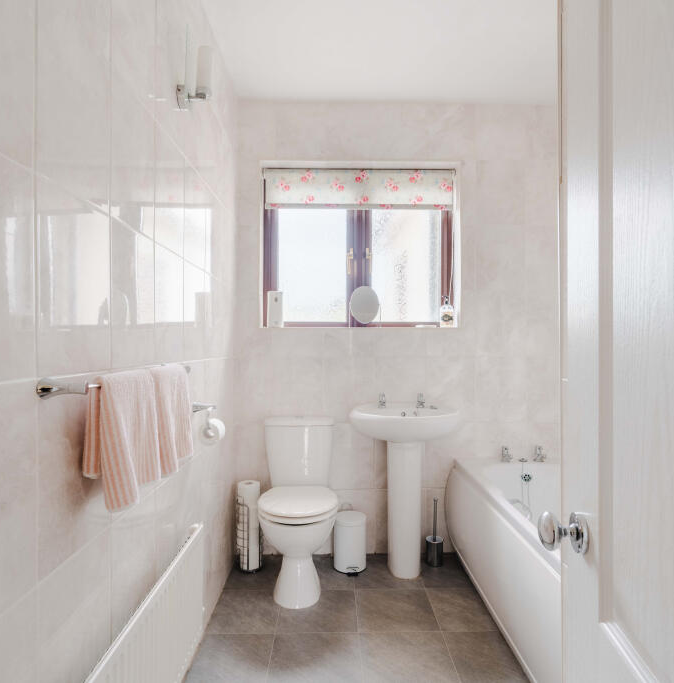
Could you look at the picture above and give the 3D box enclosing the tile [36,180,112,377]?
[{"bbox_3d":[-0.527,-0.111,0.918,0.010,0.356,0.264,0,0,0],"label":"tile"}]

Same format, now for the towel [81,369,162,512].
[{"bbox_3d":[-0.436,0.190,0.949,0.080,0.250,0.237,0,0,0],"label":"towel"}]

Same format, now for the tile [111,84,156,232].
[{"bbox_3d":[-0.530,-0.466,1.184,0.010,0.356,0.264,0,0,0],"label":"tile"}]

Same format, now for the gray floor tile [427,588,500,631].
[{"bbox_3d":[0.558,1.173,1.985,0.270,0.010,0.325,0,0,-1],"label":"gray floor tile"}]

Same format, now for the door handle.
[{"bbox_3d":[0.267,0.228,0.544,0.055,0.050,0.050,0,0,8],"label":"door handle"}]

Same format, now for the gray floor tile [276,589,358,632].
[{"bbox_3d":[-0.080,1.173,1.985,0.333,0.010,0.325,0,0,-1],"label":"gray floor tile"}]

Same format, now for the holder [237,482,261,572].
[{"bbox_3d":[-0.456,0.936,2.324,0.135,0.433,0.135,0,0,-27],"label":"holder"}]

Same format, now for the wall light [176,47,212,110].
[{"bbox_3d":[-0.490,-0.913,1.573,0.115,0.226,0.075,0,0,-1],"label":"wall light"}]

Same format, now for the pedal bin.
[{"bbox_3d":[0.061,1.026,2.338,0.168,0.250,0.188,0,0,-5],"label":"pedal bin"}]

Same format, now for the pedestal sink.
[{"bbox_3d":[0.339,0.748,2.268,0.555,0.845,0.445,0,0,-1],"label":"pedestal sink"}]

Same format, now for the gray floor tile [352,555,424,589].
[{"bbox_3d":[0.246,1.155,2.275,0.327,0.010,0.337,0,0,0],"label":"gray floor tile"}]

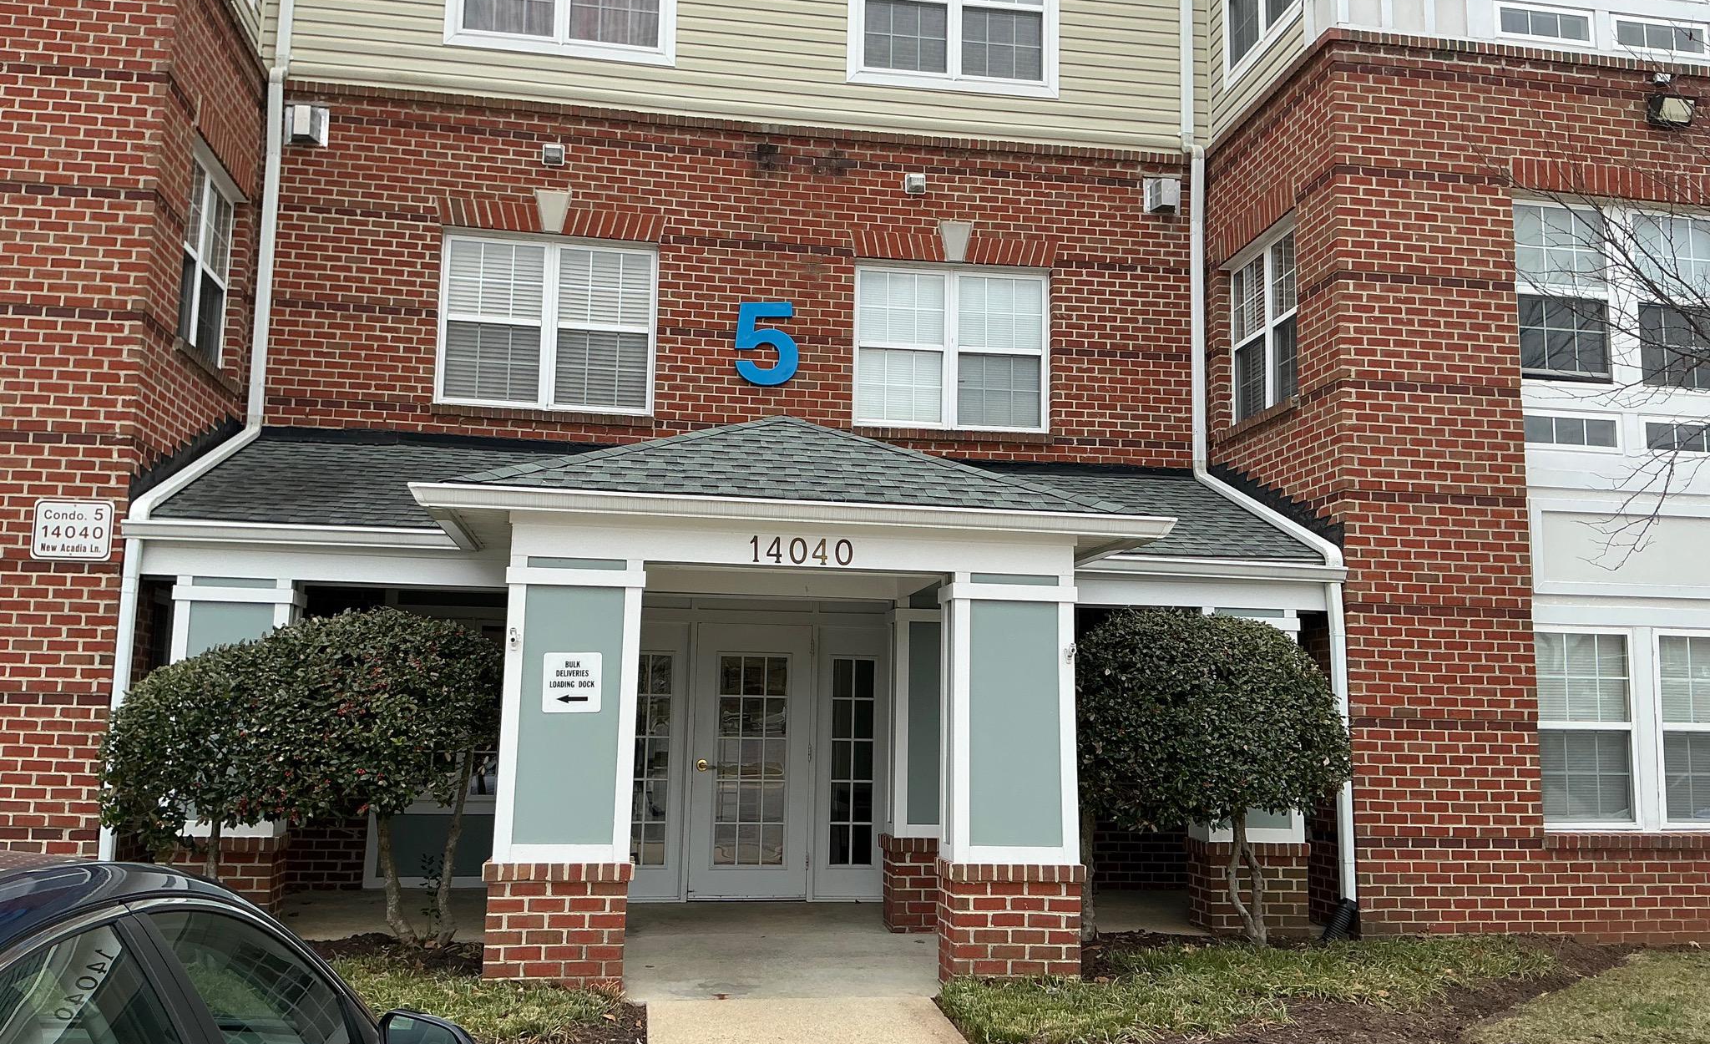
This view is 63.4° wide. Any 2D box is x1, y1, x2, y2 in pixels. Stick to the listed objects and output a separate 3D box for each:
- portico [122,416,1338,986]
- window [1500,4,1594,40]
[{"bbox_3d":[-0.559,0.925,9.168,8.100,3.590,4.420,2,-8,-8],"label":"portico"},{"bbox_3d":[5.369,-3.878,10.761,0.790,0.245,0.100,2,-8,-8],"label":"window"}]

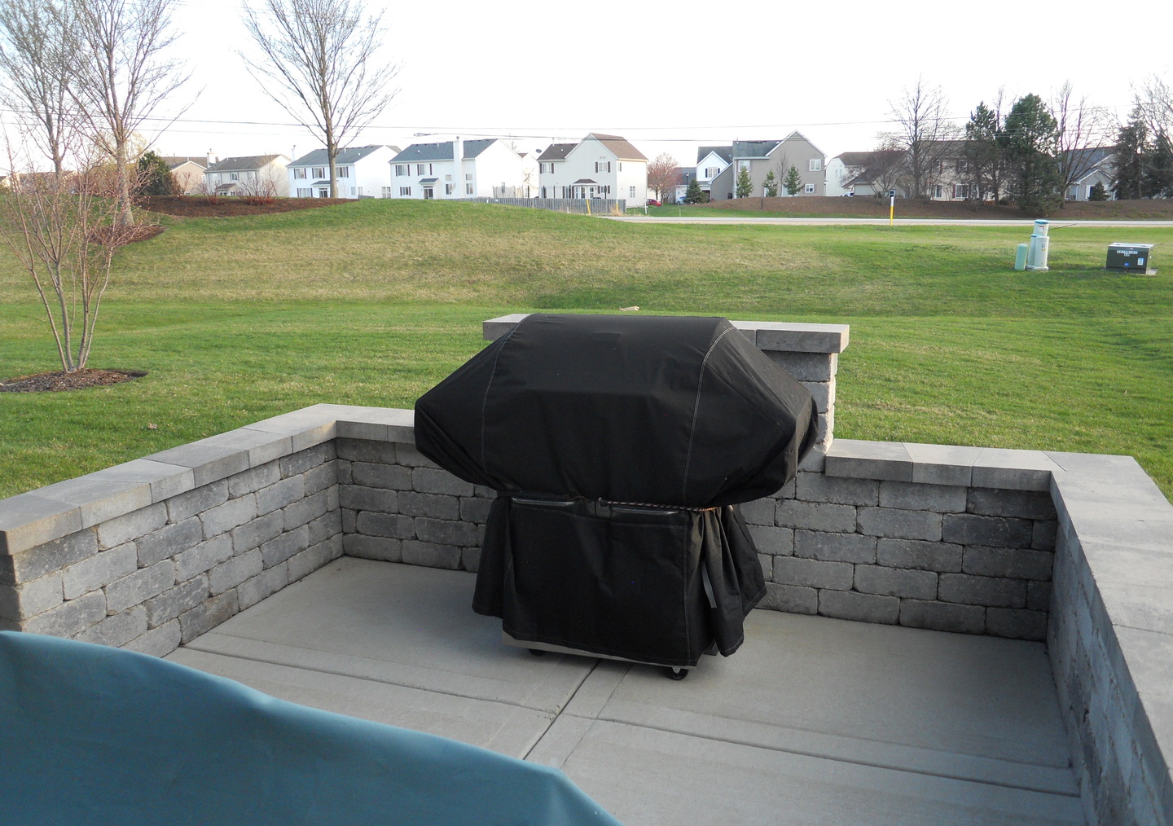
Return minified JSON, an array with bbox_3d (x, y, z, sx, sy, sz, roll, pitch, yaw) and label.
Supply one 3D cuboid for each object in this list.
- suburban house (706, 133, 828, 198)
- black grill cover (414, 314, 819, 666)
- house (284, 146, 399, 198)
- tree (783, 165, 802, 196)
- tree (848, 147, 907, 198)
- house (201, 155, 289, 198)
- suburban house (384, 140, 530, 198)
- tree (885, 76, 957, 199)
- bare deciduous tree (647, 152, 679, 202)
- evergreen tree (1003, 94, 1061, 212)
[{"bbox_3d":[21.651,-28.541,111.463,13.200,8.300,11.500,2,13,13],"label":"suburban house"},{"bbox_3d":[0.100,0.233,3.399,1.362,1.147,0.643,4,13,20],"label":"black grill cover"},{"bbox_3d":[-34.076,-34.264,137.498,12.800,8.300,11.000,7,15,32],"label":"house"},{"bbox_3d":[19.851,-22.322,91.377,1.900,3.000,1.900,2,13,12],"label":"tree"},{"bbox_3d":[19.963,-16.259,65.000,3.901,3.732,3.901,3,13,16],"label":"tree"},{"bbox_3d":[-51.812,-36.252,147.923,12.890,8.200,9.040,7,15,32],"label":"house"},{"bbox_3d":[-17.128,-31.535,124.968,14.090,8.300,10.630,7,15,30],"label":"suburban house"},{"bbox_3d":[24.710,-20.248,70.000,4.973,8.961,4.973,4,14,18],"label":"tree"},{"bbox_3d":[11.494,-36.062,145.668,5.700,7.920,5.700,0,13,4],"label":"bare deciduous tree"},{"bbox_3d":[27.693,-16.098,58.972,3.750,7.150,3.750,5,14,24],"label":"evergreen tree"}]

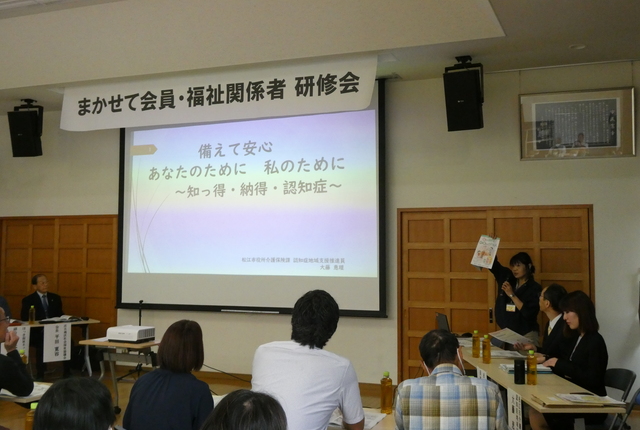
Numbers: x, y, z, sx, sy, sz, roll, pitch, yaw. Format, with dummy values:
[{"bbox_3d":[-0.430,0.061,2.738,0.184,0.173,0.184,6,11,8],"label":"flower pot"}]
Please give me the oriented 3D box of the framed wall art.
[{"bbox_3d":[2.540,-0.897,6.778,1.077,0.680,0.040,-1,-4,21],"label":"framed wall art"}]

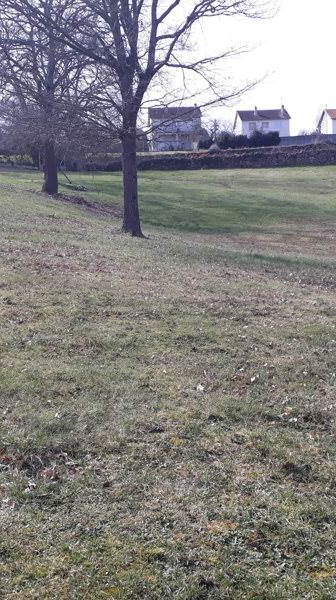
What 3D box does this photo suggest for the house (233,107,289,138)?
[{"bbox_3d":[19.546,-36.075,129.699,10.000,7.500,8.400,-3,4,-4],"label":"house"}]

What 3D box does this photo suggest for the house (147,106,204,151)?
[{"bbox_3d":[1.398,-34.780,127.338,10.000,9.900,8.500,-3,4,-4],"label":"house"}]

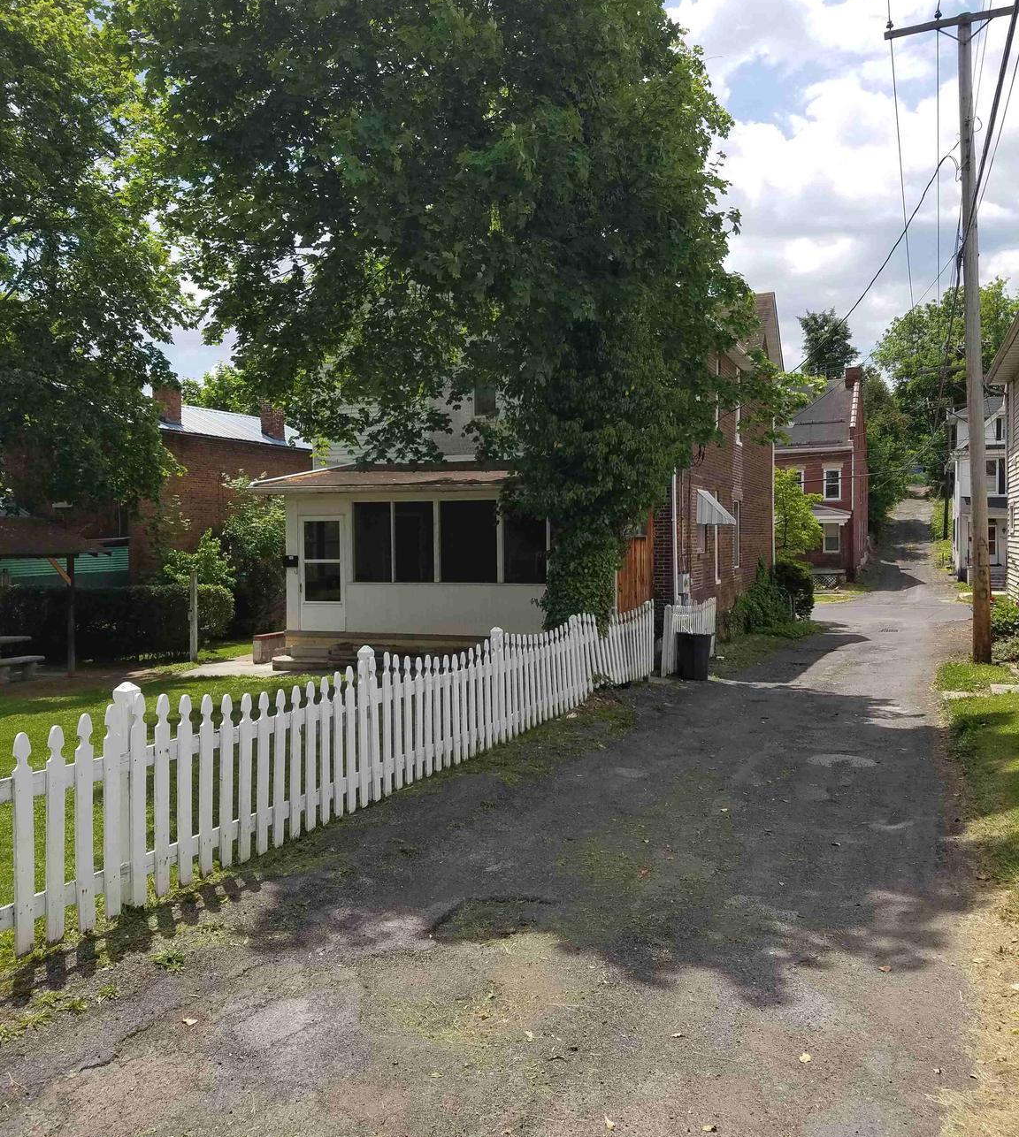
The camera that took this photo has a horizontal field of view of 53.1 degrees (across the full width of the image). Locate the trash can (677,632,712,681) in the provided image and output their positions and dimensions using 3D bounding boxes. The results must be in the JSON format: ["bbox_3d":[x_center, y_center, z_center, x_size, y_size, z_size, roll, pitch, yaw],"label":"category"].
[{"bbox_3d":[2.878,1.377,15.900,0.550,0.703,0.550,1,2,21],"label":"trash can"}]

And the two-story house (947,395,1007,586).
[{"bbox_3d":[26.357,-4.335,51.754,7.200,10.700,11.200,1,2,21],"label":"two-story house"}]

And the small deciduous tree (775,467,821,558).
[{"bbox_3d":[12.560,-1.603,46.000,3.600,5.930,3.600,1,2,21],"label":"small deciduous tree"}]

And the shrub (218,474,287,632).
[{"bbox_3d":[-5.356,-0.246,21.500,1.750,3.375,1.650,1,2,21],"label":"shrub"}]

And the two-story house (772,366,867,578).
[{"bbox_3d":[17.509,-5.473,60.275,6.700,12.100,17.700,1,2,21],"label":"two-story house"}]

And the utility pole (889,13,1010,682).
[{"bbox_3d":[7.459,-3.710,16.400,2.440,10.544,0.330,-2,0,21],"label":"utility pole"}]

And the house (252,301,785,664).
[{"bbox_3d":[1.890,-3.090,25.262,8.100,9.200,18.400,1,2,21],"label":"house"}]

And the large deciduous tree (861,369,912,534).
[{"bbox_3d":[27.733,-8.425,75.000,5.000,12.554,5.000,1,2,21],"label":"large deciduous tree"}]

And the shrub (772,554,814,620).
[{"bbox_3d":[9.004,0.638,32.300,1.450,1.981,1.450,1,2,21],"label":"shrub"}]

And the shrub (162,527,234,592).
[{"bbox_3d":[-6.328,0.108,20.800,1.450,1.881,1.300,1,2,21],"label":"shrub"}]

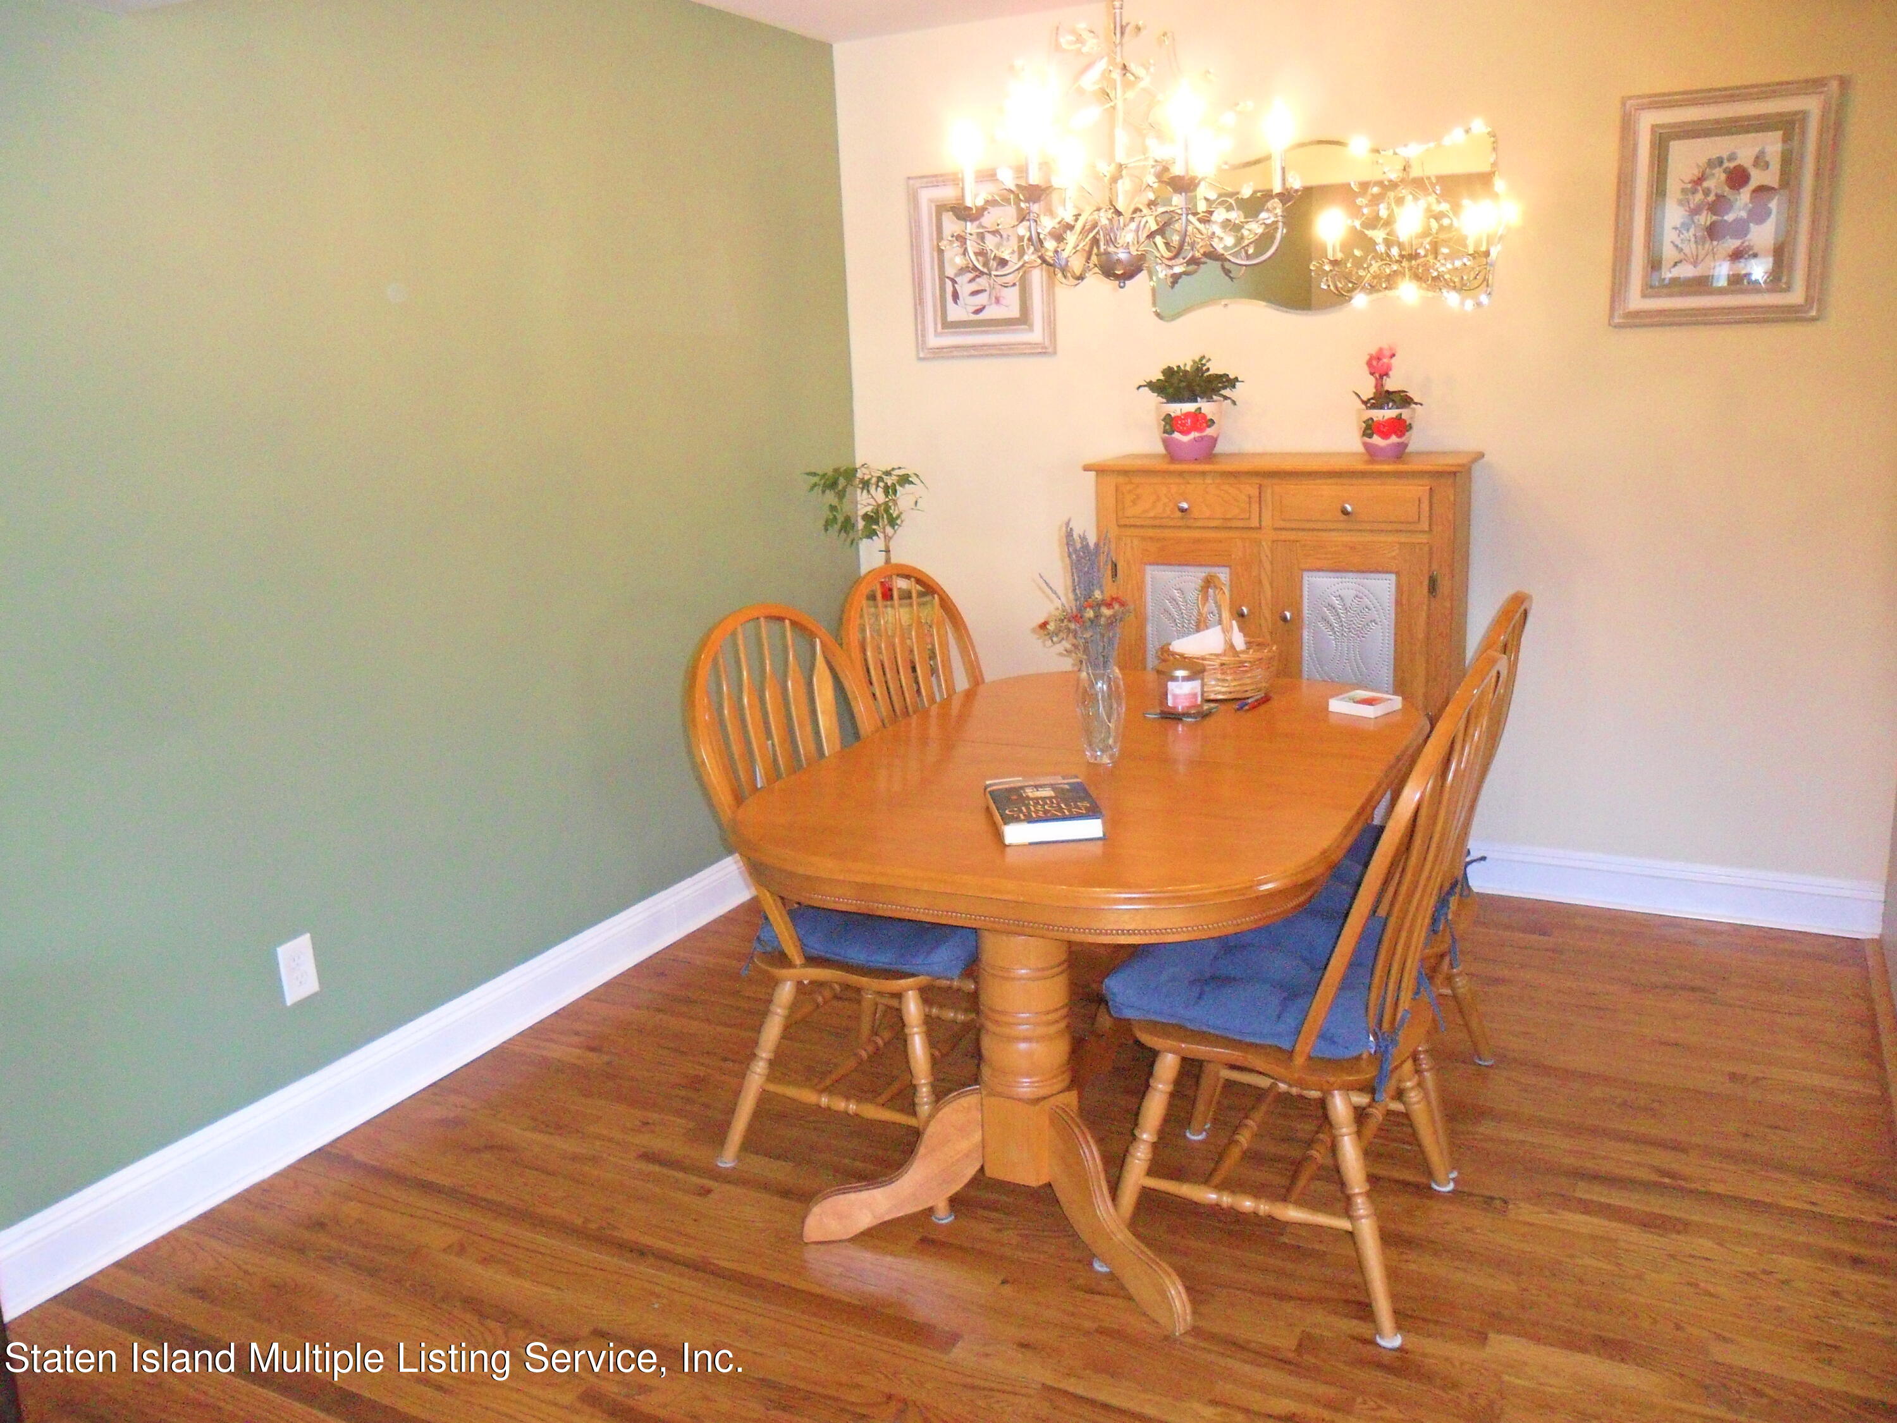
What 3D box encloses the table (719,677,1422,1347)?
[{"bbox_3d":[0.331,0.454,2.960,1.066,0.773,1.560,5,15,28],"label":"table"}]

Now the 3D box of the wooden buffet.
[{"bbox_3d":[0.914,-0.078,4.107,0.983,1.227,0.375,5,15,28],"label":"wooden buffet"}]

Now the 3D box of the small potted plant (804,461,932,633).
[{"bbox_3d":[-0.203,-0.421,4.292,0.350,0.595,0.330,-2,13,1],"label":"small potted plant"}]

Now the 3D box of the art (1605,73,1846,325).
[{"bbox_3d":[1.841,-1.204,3.530,0.455,0.539,0.030,5,15,28],"label":"art"}]

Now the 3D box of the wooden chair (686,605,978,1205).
[{"bbox_3d":[-0.149,0.338,2.915,0.580,1.056,0.530,5,15,28],"label":"wooden chair"}]

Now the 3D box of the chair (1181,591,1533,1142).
[{"bbox_3d":[0.847,0.287,2.963,0.580,1.056,0.530,5,15,28],"label":"chair"}]

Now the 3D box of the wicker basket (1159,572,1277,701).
[{"bbox_3d":[0.599,-0.173,3.302,0.250,0.265,0.220,0,14,8],"label":"wicker basket"}]

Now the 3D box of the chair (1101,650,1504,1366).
[{"bbox_3d":[0.598,0.406,2.507,0.580,1.056,0.530,5,15,28],"label":"chair"}]

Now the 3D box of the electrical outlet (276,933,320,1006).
[{"bbox_3d":[-1.294,0.517,2.957,0.009,0.124,0.077,5,15,28],"label":"electrical outlet"}]

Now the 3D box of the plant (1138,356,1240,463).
[{"bbox_3d":[0.657,-0.836,4.072,0.250,0.281,0.220,5,15,28],"label":"plant"}]

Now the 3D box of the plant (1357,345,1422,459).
[{"bbox_3d":[1.138,-0.798,3.820,0.165,0.291,0.150,5,15,28],"label":"plant"}]

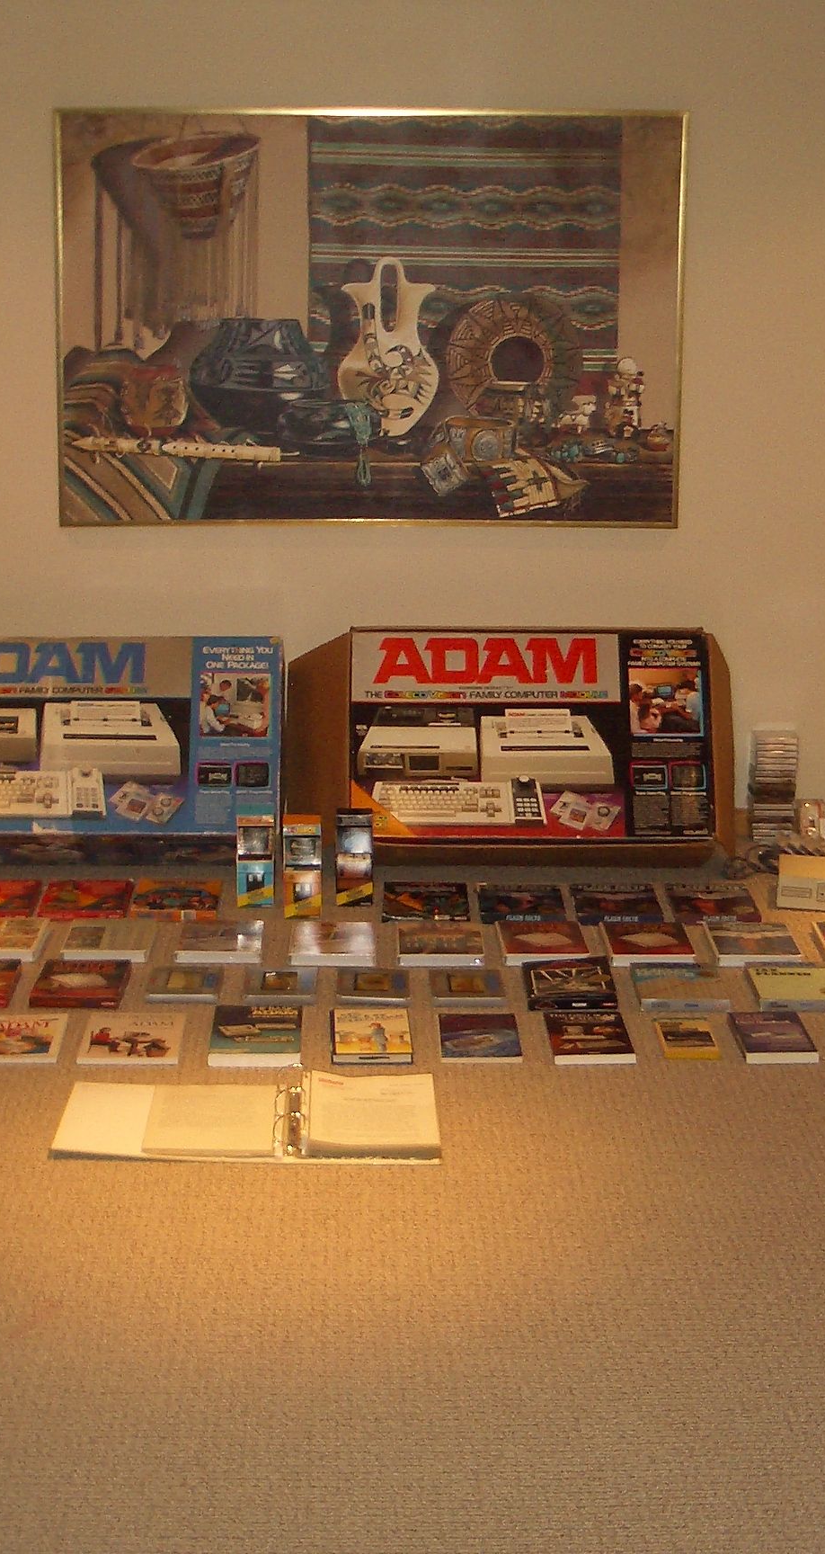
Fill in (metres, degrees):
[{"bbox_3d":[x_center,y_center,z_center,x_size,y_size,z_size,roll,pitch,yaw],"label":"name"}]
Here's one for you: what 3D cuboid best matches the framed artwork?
[{"bbox_3d":[-0.098,-1.080,4.965,1.468,0.973,0.030,0,14,-2],"label":"framed artwork"}]

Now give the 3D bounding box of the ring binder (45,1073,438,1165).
[{"bbox_3d":[-0.275,0.557,3.501,0.636,0.060,0.282,0,14,-2],"label":"ring binder"}]

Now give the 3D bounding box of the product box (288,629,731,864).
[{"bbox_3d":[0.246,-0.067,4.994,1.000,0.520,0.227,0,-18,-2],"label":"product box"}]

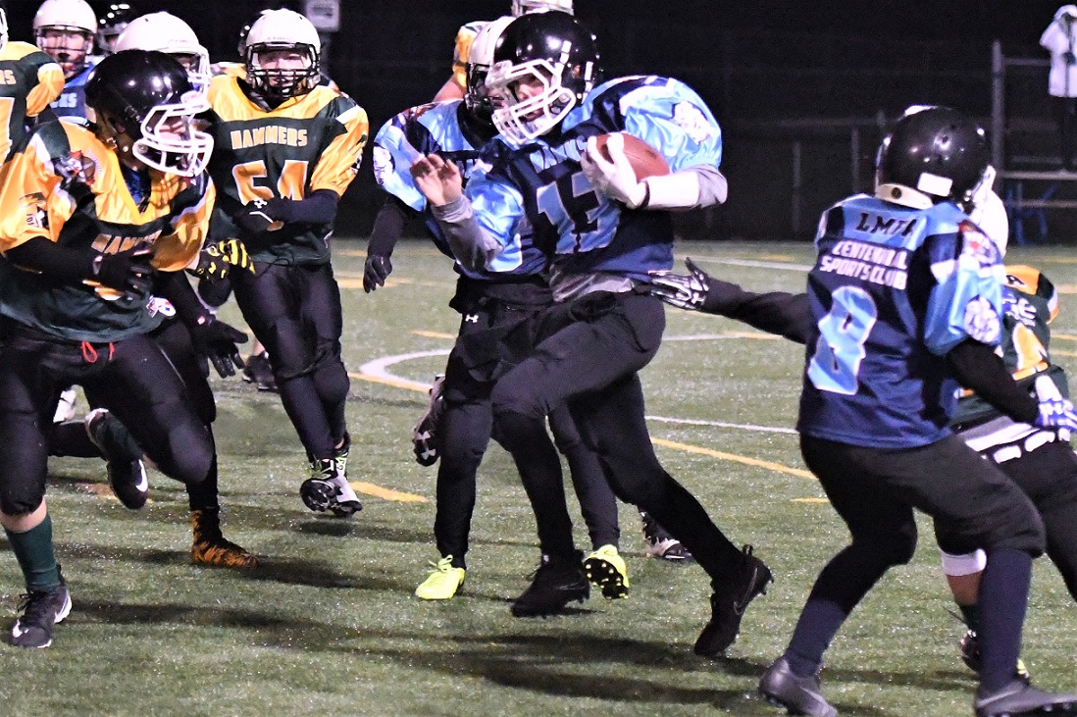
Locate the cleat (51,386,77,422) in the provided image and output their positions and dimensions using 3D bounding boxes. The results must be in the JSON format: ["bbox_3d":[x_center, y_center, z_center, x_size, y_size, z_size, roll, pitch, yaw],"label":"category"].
[{"bbox_3d":[-1.895,0.191,15.350,0.105,0.130,0.280,2,5,17],"label":"cleat"}]

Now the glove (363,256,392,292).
[{"bbox_3d":[-0.447,-0.235,10.750,0.090,0.120,0.100,2,5,18],"label":"glove"}]

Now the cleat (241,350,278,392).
[{"bbox_3d":[-1.221,0.060,17.000,0.110,0.140,0.280,-3,6,-30],"label":"cleat"}]

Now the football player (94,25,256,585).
[{"bbox_3d":[-1.117,-0.201,11.450,0.800,1.640,0.620,4,6,37],"label":"football player"}]

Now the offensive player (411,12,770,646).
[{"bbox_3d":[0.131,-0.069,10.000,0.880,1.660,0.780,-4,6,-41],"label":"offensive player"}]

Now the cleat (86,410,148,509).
[{"bbox_3d":[-1.136,0.272,10.400,0.130,0.280,0.105,-18,4,46],"label":"cleat"}]

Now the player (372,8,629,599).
[{"bbox_3d":[-0.110,-0.136,10.700,0.740,1.640,0.550,1,5,9],"label":"player"}]

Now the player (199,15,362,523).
[{"bbox_3d":[-0.815,-0.306,12.400,0.600,1.650,0.520,1,5,7],"label":"player"}]

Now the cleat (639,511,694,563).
[{"bbox_3d":[0.389,0.527,11.450,0.280,0.140,0.110,5,7,44],"label":"cleat"}]

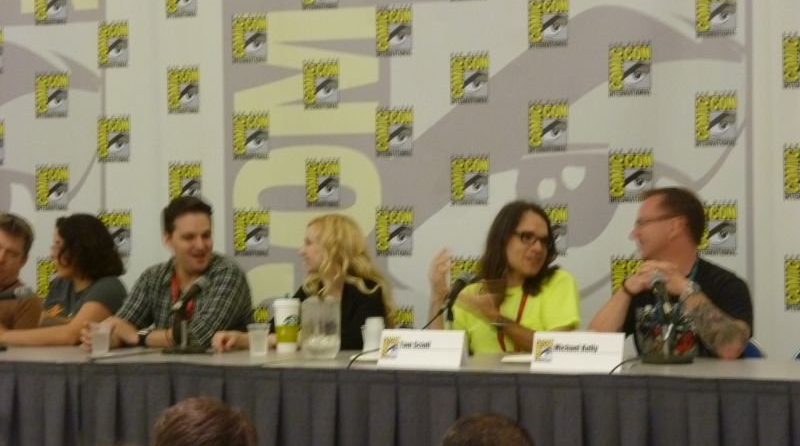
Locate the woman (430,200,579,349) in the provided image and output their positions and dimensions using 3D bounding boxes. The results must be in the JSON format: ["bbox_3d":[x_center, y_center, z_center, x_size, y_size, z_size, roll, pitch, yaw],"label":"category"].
[{"bbox_3d":[0.358,0.552,6.600,0.560,1.245,0.720,0,0,7],"label":"woman"}]

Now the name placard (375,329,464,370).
[{"bbox_3d":[0.072,0.377,5.970,0.275,0.112,0.075,-1,0,26],"label":"name placard"}]

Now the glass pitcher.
[{"bbox_3d":[-0.257,0.337,6.430,0.128,0.200,0.170,0,0,6],"label":"glass pitcher"}]

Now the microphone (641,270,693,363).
[{"bbox_3d":[0.824,0.287,6.120,0.160,0.285,0.190,0,0,-13],"label":"microphone"}]

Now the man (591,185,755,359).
[{"bbox_3d":[0.874,0.527,6.380,0.540,1.280,0.720,-1,0,29],"label":"man"}]

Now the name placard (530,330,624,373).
[{"bbox_3d":[0.517,0.373,5.732,0.275,0.112,0.075,0,0,18],"label":"name placard"}]

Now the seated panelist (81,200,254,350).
[{"bbox_3d":[-0.797,0.545,7.130,0.600,1.280,0.750,0,0,12],"label":"seated panelist"}]

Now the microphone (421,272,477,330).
[{"bbox_3d":[0.170,0.292,6.330,0.190,0.280,0.150,0,0,-32],"label":"microphone"}]

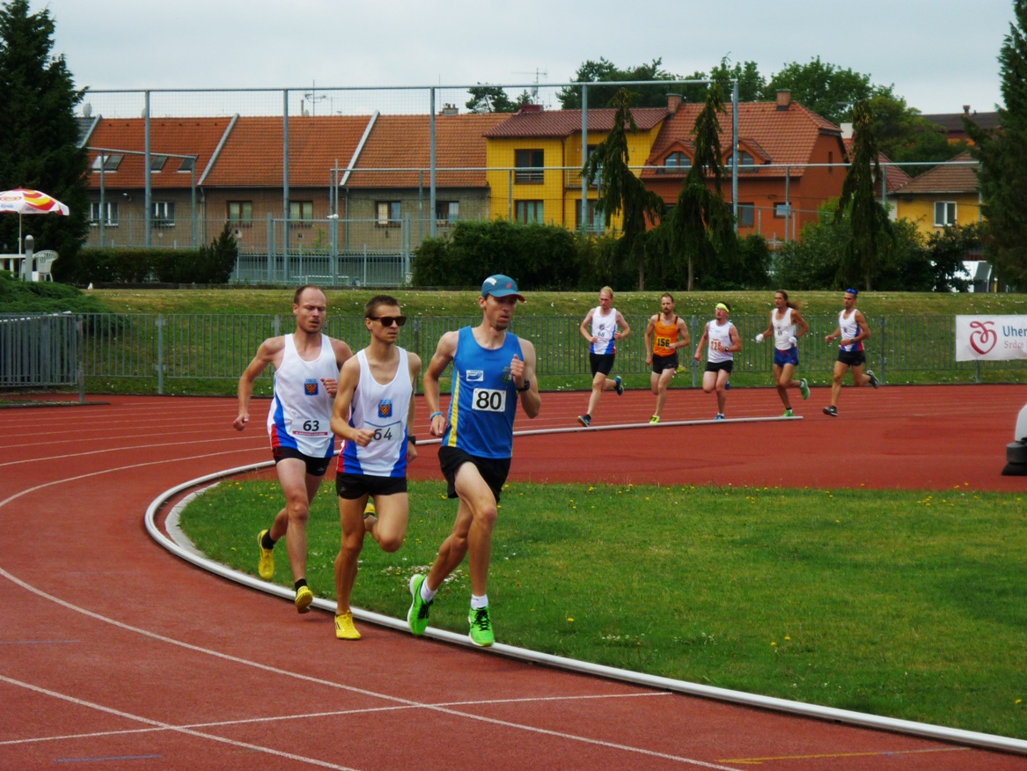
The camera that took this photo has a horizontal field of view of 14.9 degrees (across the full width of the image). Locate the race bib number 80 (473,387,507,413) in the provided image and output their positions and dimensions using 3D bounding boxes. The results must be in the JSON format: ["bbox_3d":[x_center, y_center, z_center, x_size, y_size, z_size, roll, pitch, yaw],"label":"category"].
[{"bbox_3d":[-0.111,0.070,18.200,0.158,0.105,0.015,5,5,-16],"label":"race bib number 80"}]

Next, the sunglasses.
[{"bbox_3d":[-0.618,-0.310,19.200,0.145,0.048,0.145,-1,3,-30],"label":"sunglasses"}]

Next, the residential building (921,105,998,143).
[{"bbox_3d":[37.289,-17.755,330.000,12.000,11.000,10.000,0,2,15],"label":"residential building"}]

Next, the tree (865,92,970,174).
[{"bbox_3d":[27.015,-14.273,262.000,7.200,10.500,7.000,0,1,0],"label":"tree"}]

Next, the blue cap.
[{"bbox_3d":[-0.047,-0.455,18.250,0.175,0.132,0.255,1,8,-32],"label":"blue cap"}]

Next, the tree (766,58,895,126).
[{"bbox_3d":[21.493,-15.864,268.000,9.300,13.200,9.000,0,1,0],"label":"tree"}]

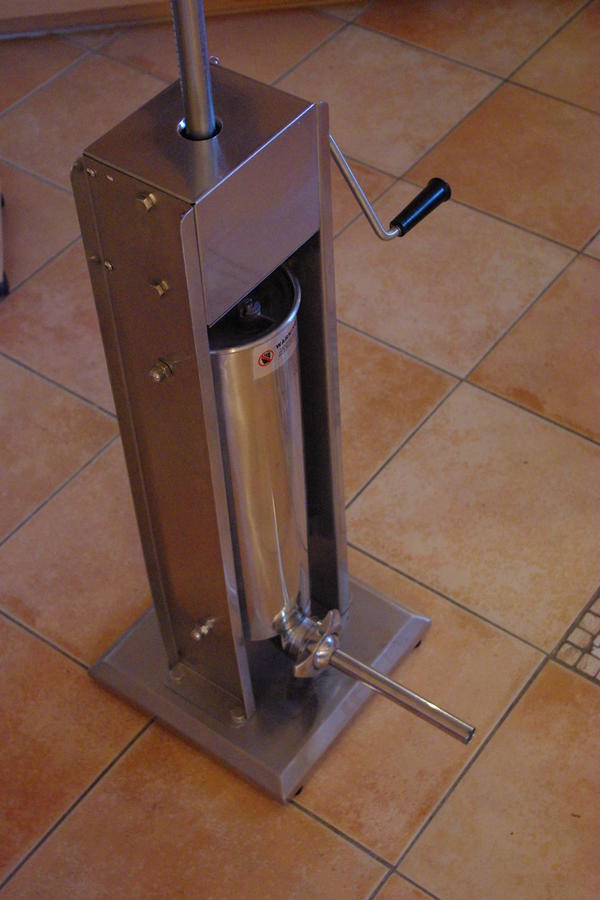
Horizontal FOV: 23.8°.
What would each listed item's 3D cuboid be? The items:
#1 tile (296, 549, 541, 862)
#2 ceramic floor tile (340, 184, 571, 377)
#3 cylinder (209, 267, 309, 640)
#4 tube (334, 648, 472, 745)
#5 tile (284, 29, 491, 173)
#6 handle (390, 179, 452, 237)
[{"bbox_3d":[0.068,0.285,1.719,0.333,0.010,0.333,28,55,25],"label":"tile"},{"bbox_3d":[0.200,-0.272,2.208,0.333,0.010,0.333,28,55,25],"label":"ceramic floor tile"},{"bbox_3d":[-0.062,0.013,1.483,0.142,0.468,0.142,-2,48,2],"label":"cylinder"},{"bbox_3d":[0.113,0.275,1.594,0.183,0.020,0.020,27,55,26],"label":"tube"},{"bbox_3d":[0.132,-0.622,2.524,0.333,0.010,0.333,28,55,25],"label":"tile"},{"bbox_3d":[0.114,-0.230,1.355,0.025,0.025,0.072,28,55,25],"label":"handle"}]

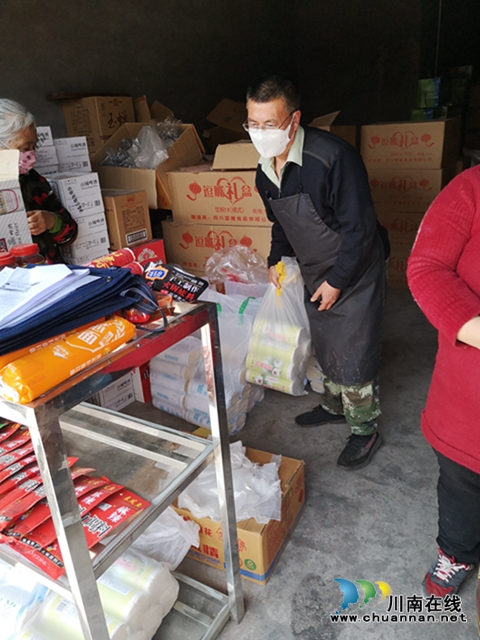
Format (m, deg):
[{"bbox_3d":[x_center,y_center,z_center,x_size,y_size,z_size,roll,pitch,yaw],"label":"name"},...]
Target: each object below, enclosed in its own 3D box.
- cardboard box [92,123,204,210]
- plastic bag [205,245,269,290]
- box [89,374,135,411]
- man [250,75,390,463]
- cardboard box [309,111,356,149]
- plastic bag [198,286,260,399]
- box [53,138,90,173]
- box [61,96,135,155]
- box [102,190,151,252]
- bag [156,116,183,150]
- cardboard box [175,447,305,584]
[{"bbox_3d":[-0.721,-1.163,3.696,0.545,0.299,0.669,10,45,14],"label":"cardboard box"},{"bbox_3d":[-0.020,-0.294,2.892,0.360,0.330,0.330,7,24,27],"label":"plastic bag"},{"bbox_3d":[-0.754,0.381,2.745,0.260,0.175,0.205,11,26,35],"label":"box"},{"bbox_3d":[0.346,-0.154,2.018,0.580,1.550,0.500,-22,27,-37],"label":"man"},{"bbox_3d":[0.637,-1.419,4.010,0.450,0.370,0.420,11,26,34],"label":"cardboard box"},{"bbox_3d":[-0.051,0.139,2.471,0.300,0.610,0.280,7,24,27],"label":"plastic bag"},{"bbox_3d":[-0.970,-0.870,2.639,0.260,0.175,0.205,10,25,32],"label":"box"},{"bbox_3d":[-0.986,-1.375,3.545,0.392,0.350,0.309,13,27,36],"label":"box"},{"bbox_3d":[-0.630,-0.522,2.548,0.250,0.250,0.225,10,25,32],"label":"box"},{"bbox_3d":[-0.496,-1.301,3.464,0.200,0.220,0.200,7,24,27],"label":"bag"},{"bbox_3d":[0.015,0.671,1.810,0.332,0.213,0.384,7,24,27],"label":"cardboard box"}]

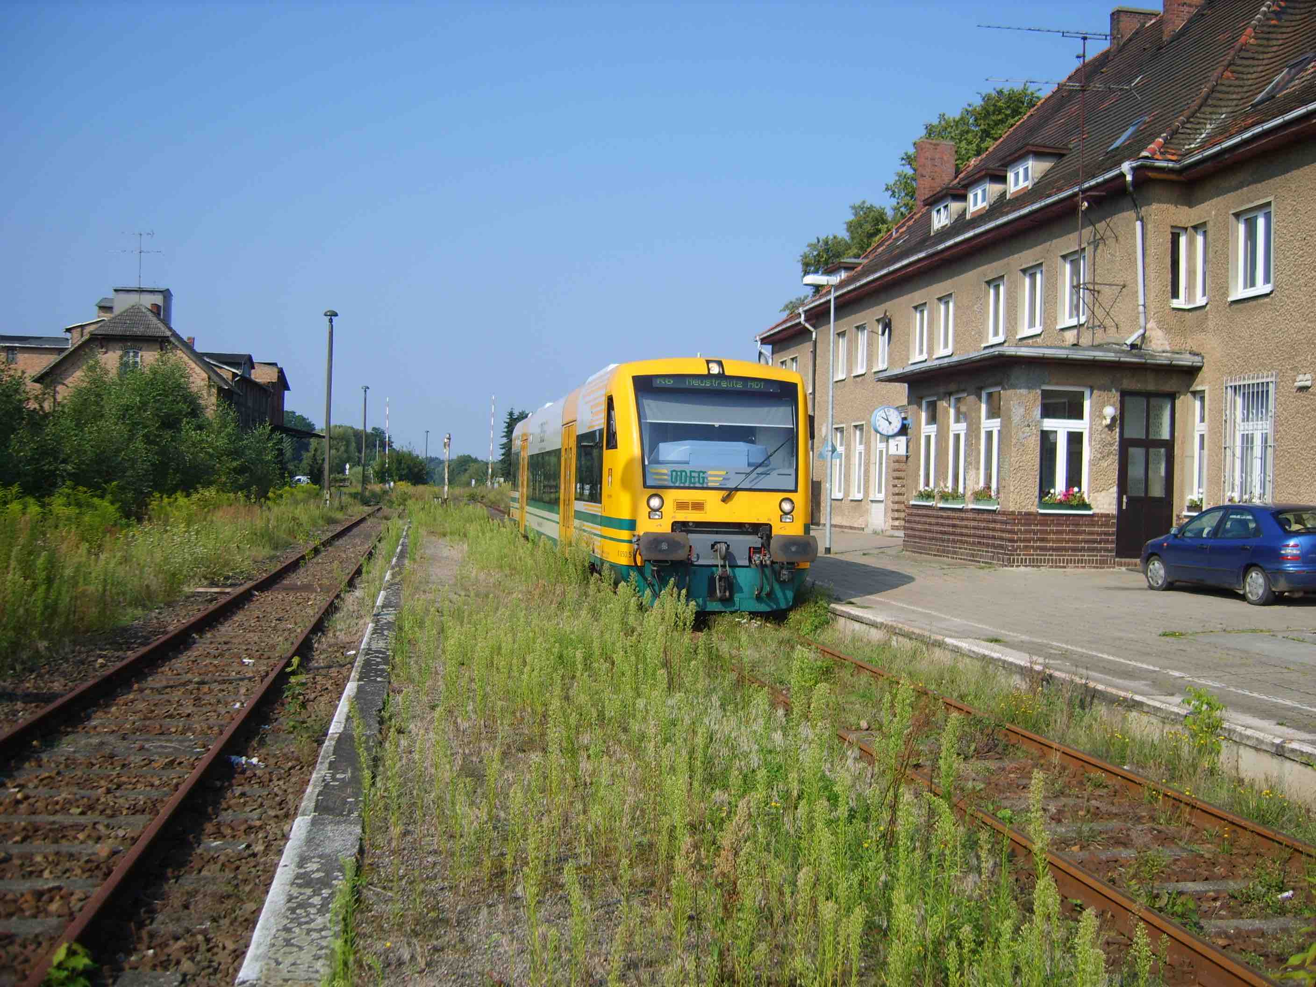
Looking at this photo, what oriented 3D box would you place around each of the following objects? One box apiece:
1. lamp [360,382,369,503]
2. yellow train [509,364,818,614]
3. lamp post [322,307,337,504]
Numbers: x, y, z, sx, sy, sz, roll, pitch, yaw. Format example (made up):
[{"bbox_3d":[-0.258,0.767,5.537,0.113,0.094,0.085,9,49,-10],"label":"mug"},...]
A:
[{"bbox_3d":[-26.569,-4.649,120.476,0.700,10.200,0.700,1,0,0],"label":"lamp"},{"bbox_3d":[-1.177,-0.189,30.061,2.920,3.720,25.300,1,0,-10],"label":"yellow train"},{"bbox_3d":[-16.543,-4.086,66.976,0.700,10.210,0.700,1,0,0],"label":"lamp post"}]

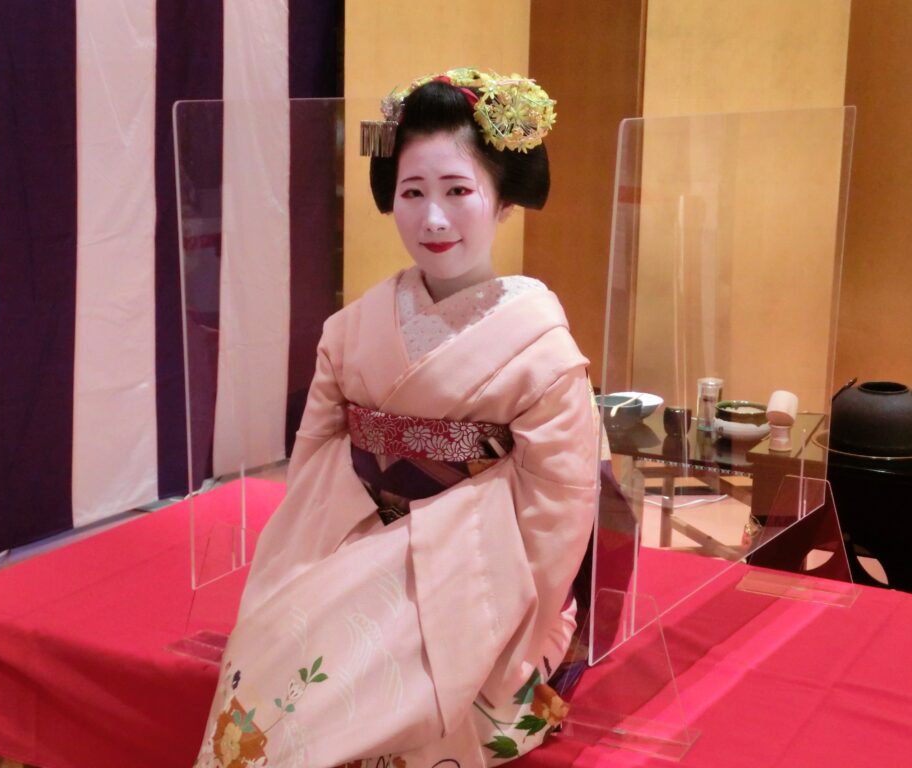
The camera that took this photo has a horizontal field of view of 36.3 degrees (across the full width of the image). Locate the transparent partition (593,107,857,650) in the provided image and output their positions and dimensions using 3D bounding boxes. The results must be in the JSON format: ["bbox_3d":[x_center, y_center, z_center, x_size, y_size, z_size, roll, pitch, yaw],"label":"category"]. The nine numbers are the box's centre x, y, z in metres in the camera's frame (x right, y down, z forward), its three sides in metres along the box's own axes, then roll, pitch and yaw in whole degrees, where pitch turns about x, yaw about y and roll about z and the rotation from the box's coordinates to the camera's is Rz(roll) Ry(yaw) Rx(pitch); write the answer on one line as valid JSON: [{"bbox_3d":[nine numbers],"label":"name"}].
[{"bbox_3d":[0.424,-0.049,2.059,0.030,0.695,0.843,10,16,33],"label":"transparent partition"}]

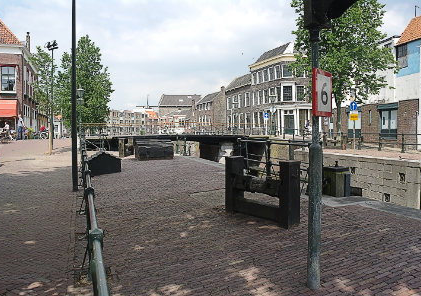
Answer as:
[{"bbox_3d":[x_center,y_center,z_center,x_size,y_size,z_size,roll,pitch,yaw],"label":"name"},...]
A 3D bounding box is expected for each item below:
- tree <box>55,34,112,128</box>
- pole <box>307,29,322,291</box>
[{"bbox_3d":[-13.601,-6.640,35.719,6.100,10.855,6.100,0,3,0],"label":"tree"},{"bbox_3d":[0.898,0.106,2.813,0.110,2.191,0.110,0,3,0],"label":"pole"}]

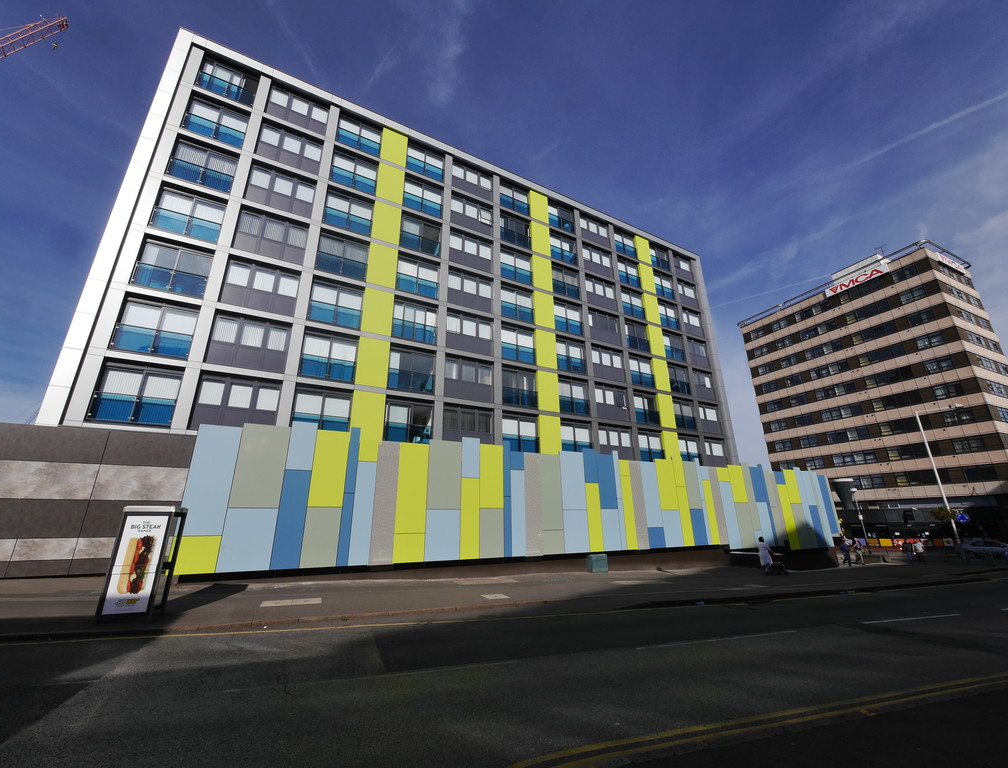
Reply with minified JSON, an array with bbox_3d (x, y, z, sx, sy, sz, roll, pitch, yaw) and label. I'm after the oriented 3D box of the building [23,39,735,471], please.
[{"bbox_3d":[-2.233,-0.853,32.121,40.365,26.401,14.000,10,-22,-27],"label":"building"}]

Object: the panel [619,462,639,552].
[{"bbox_3d":[6.502,6.270,21.671,0.722,4.499,0.080,9,-22,-27],"label":"panel"}]

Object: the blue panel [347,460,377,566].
[{"bbox_3d":[-5.236,4.766,15.394,0.705,3.669,0.080,9,-22,-27],"label":"blue panel"}]

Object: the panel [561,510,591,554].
[{"bbox_3d":[3.320,6.755,18.990,1.430,1.852,0.080,9,-21,-28],"label":"panel"}]

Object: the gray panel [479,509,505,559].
[{"bbox_3d":[-0.511,6.414,17.806,1.159,1.980,0.050,10,-22,-27],"label":"gray panel"}]

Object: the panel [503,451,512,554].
[{"bbox_3d":[0.147,4.897,17.769,0.365,4.703,0.080,9,-21,-28],"label":"panel"}]

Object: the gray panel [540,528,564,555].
[{"bbox_3d":[2.160,6.909,18.046,1.165,0.977,0.080,9,-21,-28],"label":"gray panel"}]

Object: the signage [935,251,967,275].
[{"bbox_3d":[48.509,-12.945,45.041,6.315,1.150,0.250,8,-21,-25],"label":"signage"}]

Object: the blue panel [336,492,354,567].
[{"bbox_3d":[-5.436,5.004,14.246,0.359,2.348,0.080,9,-21,-28],"label":"blue panel"}]

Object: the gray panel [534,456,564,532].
[{"bbox_3d":[2.133,4.861,18.739,1.122,3.325,0.080,9,-21,-28],"label":"gray panel"}]

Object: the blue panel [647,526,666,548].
[{"bbox_3d":[7.742,7.807,21.012,1.144,0.992,0.080,9,-21,-28],"label":"blue panel"}]

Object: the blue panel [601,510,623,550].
[{"bbox_3d":[5.426,7.377,20.933,1.173,1.986,0.050,10,-22,-27],"label":"blue panel"}]

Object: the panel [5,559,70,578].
[{"bbox_3d":[-12.466,4.954,11.134,1.212,0.390,0.080,9,-22,-27],"label":"panel"}]

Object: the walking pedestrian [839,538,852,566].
[{"bbox_3d":[22.824,11.205,27.557,0.600,1.740,0.500,-6,-20,14],"label":"walking pedestrian"}]

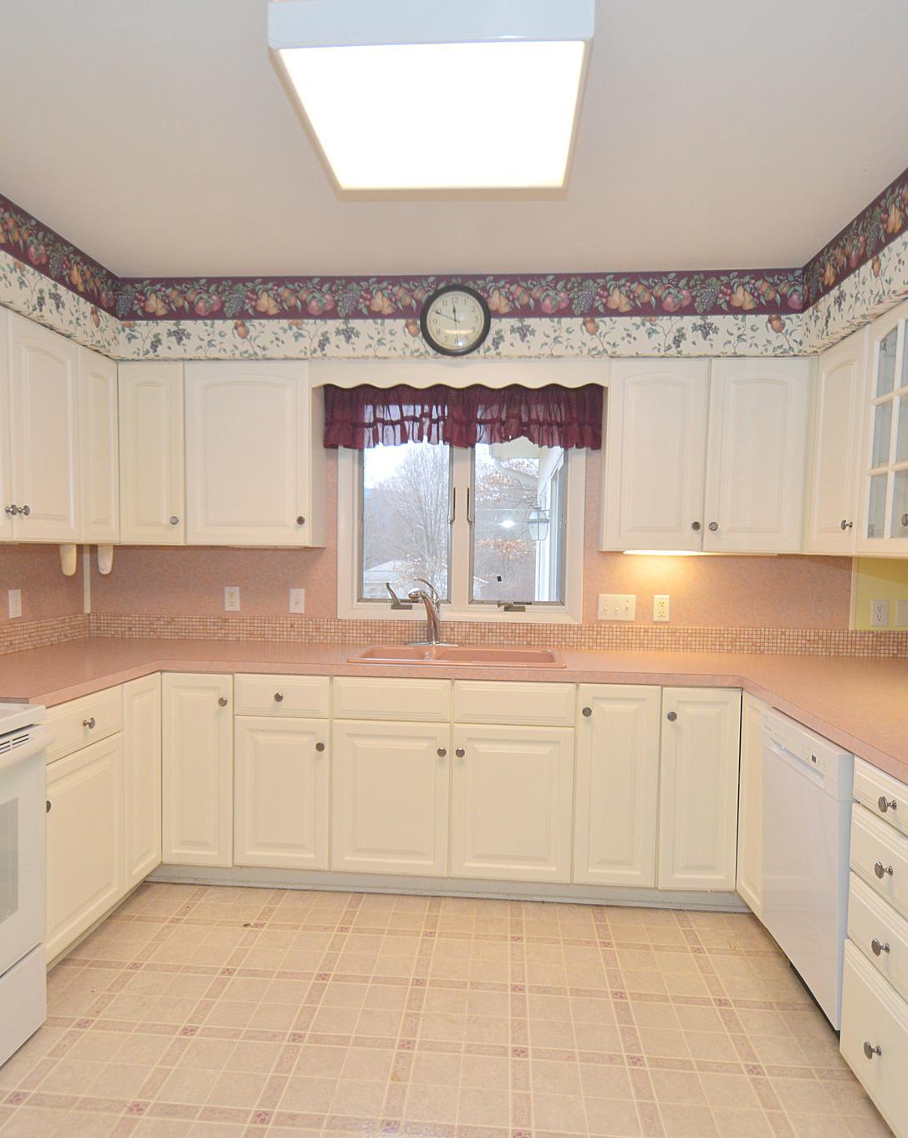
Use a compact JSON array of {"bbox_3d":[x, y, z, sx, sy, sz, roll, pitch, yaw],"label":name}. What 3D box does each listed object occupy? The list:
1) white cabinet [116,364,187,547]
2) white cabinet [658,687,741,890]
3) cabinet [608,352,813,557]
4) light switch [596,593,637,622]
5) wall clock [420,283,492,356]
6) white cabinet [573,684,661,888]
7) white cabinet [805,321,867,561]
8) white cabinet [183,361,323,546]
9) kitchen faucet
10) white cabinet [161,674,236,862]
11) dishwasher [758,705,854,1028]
[{"bbox_3d":[-1.252,-0.490,3.141,0.292,0.761,0.325,1,2,4],"label":"white cabinet"},{"bbox_3d":[0.921,0.802,2.906,0.292,0.741,0.570,1,2,4],"label":"white cabinet"},{"bbox_3d":[1.019,-0.455,2.991,0.770,0.771,0.300,1,2,4],"label":"cabinet"},{"bbox_3d":[0.722,0.172,3.139,0.163,0.116,0.010,1,2,4],"label":"light switch"},{"bbox_3d":[0.007,-0.995,2.848,0.282,0.282,0.045,1,2,4],"label":"wall clock"},{"bbox_3d":[0.632,0.798,2.928,0.291,0.751,0.560,1,2,4],"label":"white cabinet"},{"bbox_3d":[1.540,-0.431,2.576,0.325,0.761,0.411,1,2,4],"label":"white cabinet"},{"bbox_3d":[-0.853,-0.489,3.124,0.532,0.771,0.300,1,2,4],"label":"white cabinet"},{"bbox_3d":[-0.125,0.186,3.104,0.220,0.291,0.230,2,2,26],"label":"kitchen faucet"},{"bbox_3d":[-0.976,0.769,3.043,0.288,0.751,0.560,1,2,4],"label":"white cabinet"},{"bbox_3d":[1.290,0.855,2.062,0.600,0.790,0.585,1,2,4],"label":"dishwasher"}]

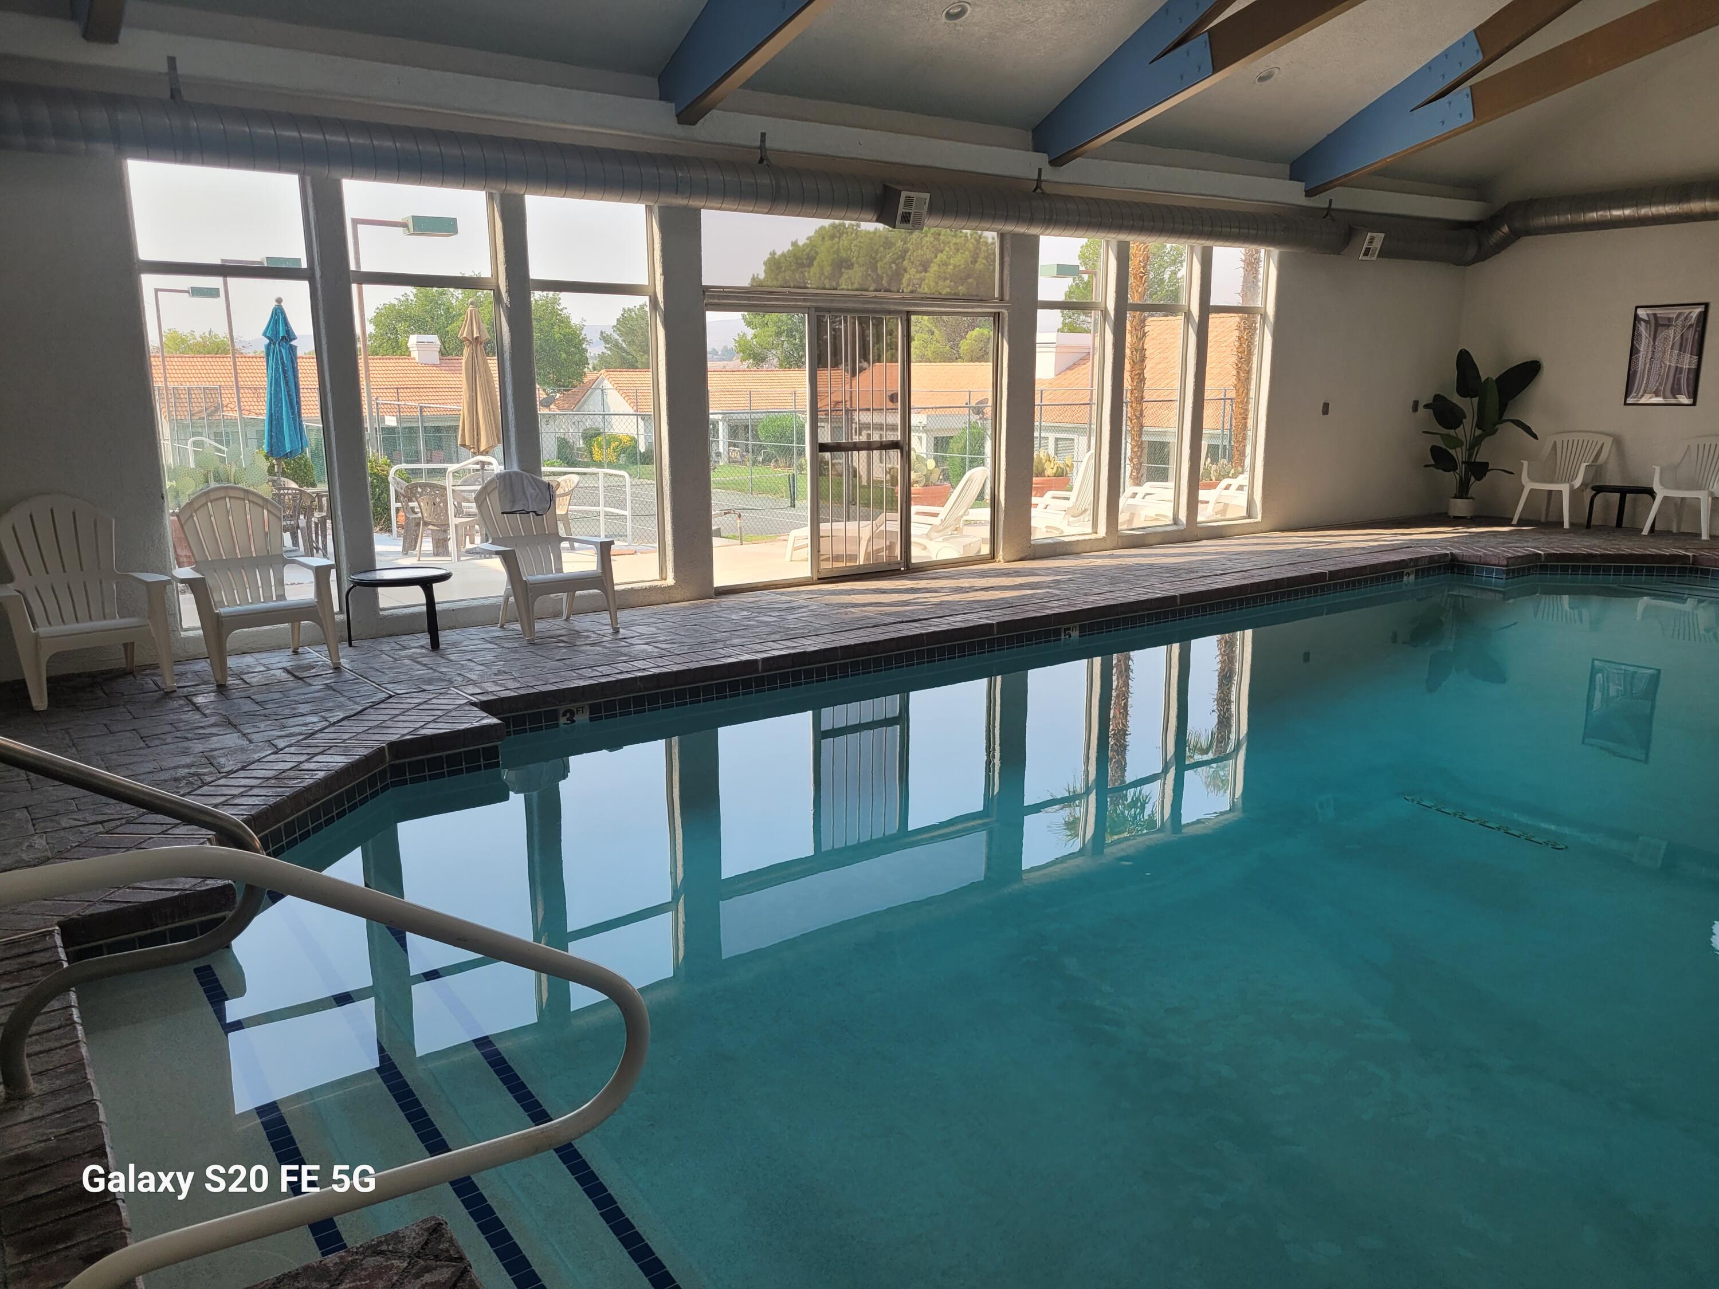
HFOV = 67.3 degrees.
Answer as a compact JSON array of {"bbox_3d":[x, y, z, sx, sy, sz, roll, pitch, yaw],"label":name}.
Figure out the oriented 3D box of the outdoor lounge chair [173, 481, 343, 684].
[{"bbox_3d":[-3.194,-0.347,6.787,0.750,0.930,0.780,-10,15,-37],"label":"outdoor lounge chair"}]

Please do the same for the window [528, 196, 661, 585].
[{"bbox_3d":[-1.667,-1.559,8.249,0.889,2.432,0.122,-9,15,-35],"label":"window"}]

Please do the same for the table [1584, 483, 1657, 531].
[{"bbox_3d":[7.381,-1.302,12.501,0.562,0.395,0.562,-9,15,-35],"label":"table"}]

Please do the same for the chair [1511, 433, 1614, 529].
[{"bbox_3d":[7.003,-1.646,12.887,0.593,0.912,0.623,-9,15,-35],"label":"chair"}]

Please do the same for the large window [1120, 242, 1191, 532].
[{"bbox_3d":[2.541,-2.238,11.249,0.861,2.431,0.110,-9,15,-35],"label":"large window"}]

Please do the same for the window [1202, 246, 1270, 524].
[{"bbox_3d":[3.429,-2.353,11.908,0.882,2.447,0.122,-9,15,-35],"label":"window"}]

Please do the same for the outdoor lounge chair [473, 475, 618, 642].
[{"bbox_3d":[-1.922,-0.539,7.760,0.760,0.920,0.730,-9,15,-35],"label":"outdoor lounge chair"}]

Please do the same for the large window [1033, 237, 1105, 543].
[{"bbox_3d":[1.696,-2.107,10.647,0.838,2.431,0.110,-9,15,-35],"label":"large window"}]

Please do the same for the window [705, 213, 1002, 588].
[{"bbox_3d":[-0.002,-1.780,9.450,2.627,2.559,0.130,-9,15,-35],"label":"window"}]

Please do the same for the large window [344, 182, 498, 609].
[{"bbox_3d":[-2.525,-1.452,7.639,0.853,2.431,0.110,-9,15,-35],"label":"large window"}]

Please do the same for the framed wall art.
[{"bbox_3d":[7.696,-2.756,12.308,0.035,0.930,0.640,-9,15,-35],"label":"framed wall art"}]

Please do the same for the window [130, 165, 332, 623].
[{"bbox_3d":[-3.352,-1.306,7.038,0.874,2.447,0.122,-9,15,-35],"label":"window"}]

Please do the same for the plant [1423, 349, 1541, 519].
[{"bbox_3d":[6.434,-2.181,13.447,0.699,1.733,0.942,-9,15,-35],"label":"plant"}]

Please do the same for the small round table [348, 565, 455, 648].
[{"bbox_3d":[-2.607,-0.197,7.370,0.570,0.390,0.570,-9,15,-35],"label":"small round table"}]

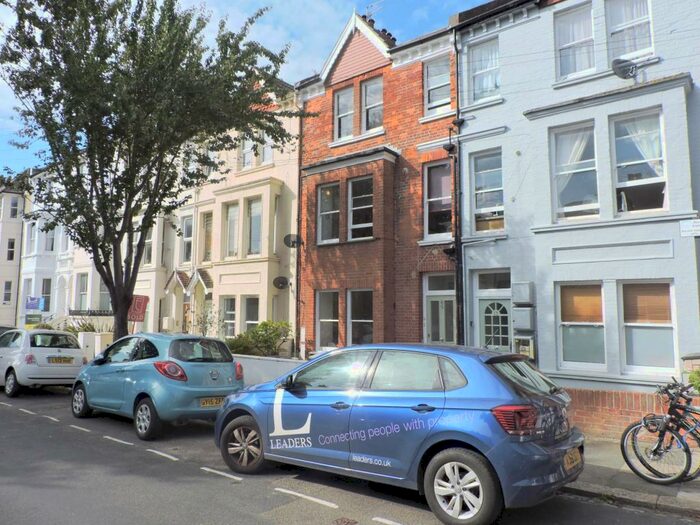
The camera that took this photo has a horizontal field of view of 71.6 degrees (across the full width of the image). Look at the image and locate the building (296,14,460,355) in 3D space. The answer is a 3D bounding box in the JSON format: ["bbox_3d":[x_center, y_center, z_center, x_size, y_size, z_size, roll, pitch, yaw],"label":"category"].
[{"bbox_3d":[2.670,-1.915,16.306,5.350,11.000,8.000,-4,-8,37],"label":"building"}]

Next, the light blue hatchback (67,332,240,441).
[{"bbox_3d":[-3.520,2.021,8.638,3.620,1.500,1.660,-5,-8,39],"label":"light blue hatchback"}]

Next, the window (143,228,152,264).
[{"bbox_3d":[-8.155,-0.757,19.537,0.860,1.750,0.300,-4,-8,37],"label":"window"}]

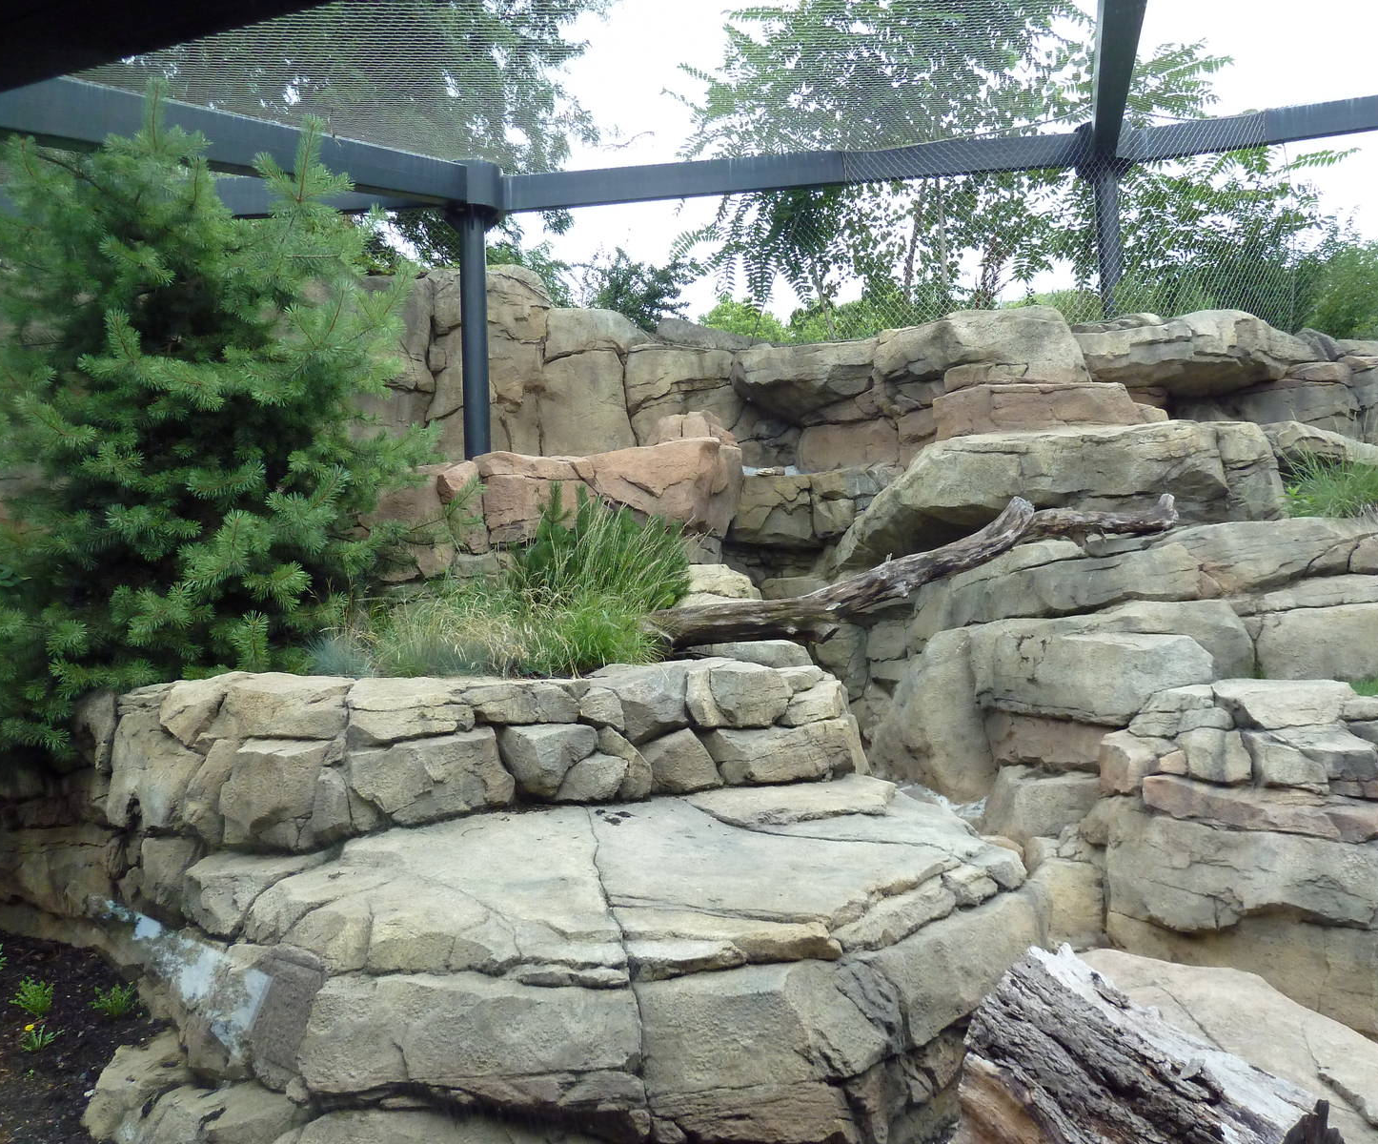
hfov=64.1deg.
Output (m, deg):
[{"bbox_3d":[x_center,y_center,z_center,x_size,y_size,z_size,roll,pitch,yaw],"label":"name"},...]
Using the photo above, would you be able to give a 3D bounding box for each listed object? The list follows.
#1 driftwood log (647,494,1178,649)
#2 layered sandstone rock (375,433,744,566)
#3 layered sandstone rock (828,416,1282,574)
[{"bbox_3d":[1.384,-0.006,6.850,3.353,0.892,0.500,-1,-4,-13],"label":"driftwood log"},{"bbox_3d":[-0.856,-0.458,7.700,2.420,0.780,1.100,-2,-4,12],"label":"layered sandstone rock"},{"bbox_3d":[2.560,-0.500,8.000,3.000,0.950,1.500,-2,-3,0],"label":"layered sandstone rock"}]

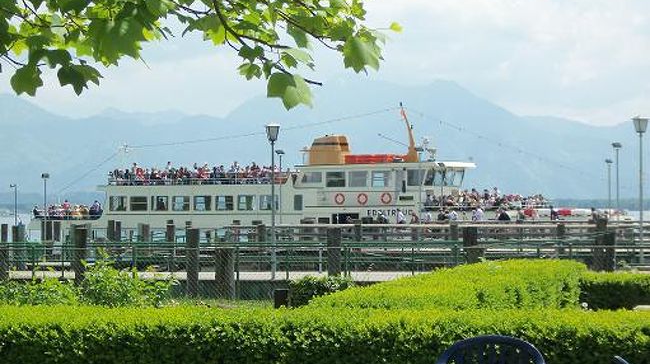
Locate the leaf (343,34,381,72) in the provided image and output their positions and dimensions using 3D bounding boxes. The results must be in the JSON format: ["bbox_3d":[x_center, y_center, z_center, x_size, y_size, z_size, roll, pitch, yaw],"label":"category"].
[{"bbox_3d":[0.130,-0.456,6.800,0.135,0.135,0.070,0,-1,0],"label":"leaf"}]

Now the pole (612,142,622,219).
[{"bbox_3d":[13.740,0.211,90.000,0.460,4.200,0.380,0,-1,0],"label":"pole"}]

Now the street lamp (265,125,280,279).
[{"bbox_3d":[-1.534,0.541,56.000,0.420,4.560,0.420,0,-1,0],"label":"street lamp"}]

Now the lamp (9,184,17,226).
[{"bbox_3d":[-26.843,2.153,165.000,0.600,3.880,0.350,0,-1,-11],"label":"lamp"}]

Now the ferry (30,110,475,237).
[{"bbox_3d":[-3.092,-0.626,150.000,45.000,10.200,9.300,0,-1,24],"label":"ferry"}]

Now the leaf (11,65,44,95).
[{"bbox_3d":[-1.059,-0.360,6.800,0.115,0.115,0.060,0,-1,0],"label":"leaf"}]

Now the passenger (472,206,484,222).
[{"bbox_3d":[9.243,2.321,115.000,0.350,1.700,0.500,-1,-1,30],"label":"passenger"}]

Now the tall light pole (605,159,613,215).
[{"bbox_3d":[16.276,0.861,110.000,0.430,4.420,0.430,0,-1,0],"label":"tall light pole"}]

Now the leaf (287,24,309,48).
[{"bbox_3d":[-0.086,-0.456,6.000,0.072,0.080,0.040,0,-1,0],"label":"leaf"}]

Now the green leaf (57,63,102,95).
[{"bbox_3d":[-0.769,-0.321,6.000,0.145,0.095,0.060,0,-1,0],"label":"green leaf"}]

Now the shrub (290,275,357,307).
[{"bbox_3d":[-0.040,1.420,22.500,0.800,0.600,0.750,0,-1,0],"label":"shrub"}]

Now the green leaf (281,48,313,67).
[{"bbox_3d":[-0.101,-0.438,6.800,0.115,0.075,0.070,0,-1,0],"label":"green leaf"}]

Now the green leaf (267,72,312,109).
[{"bbox_3d":[-0.126,-0.325,6.800,0.163,0.130,0.080,0,-1,0],"label":"green leaf"}]

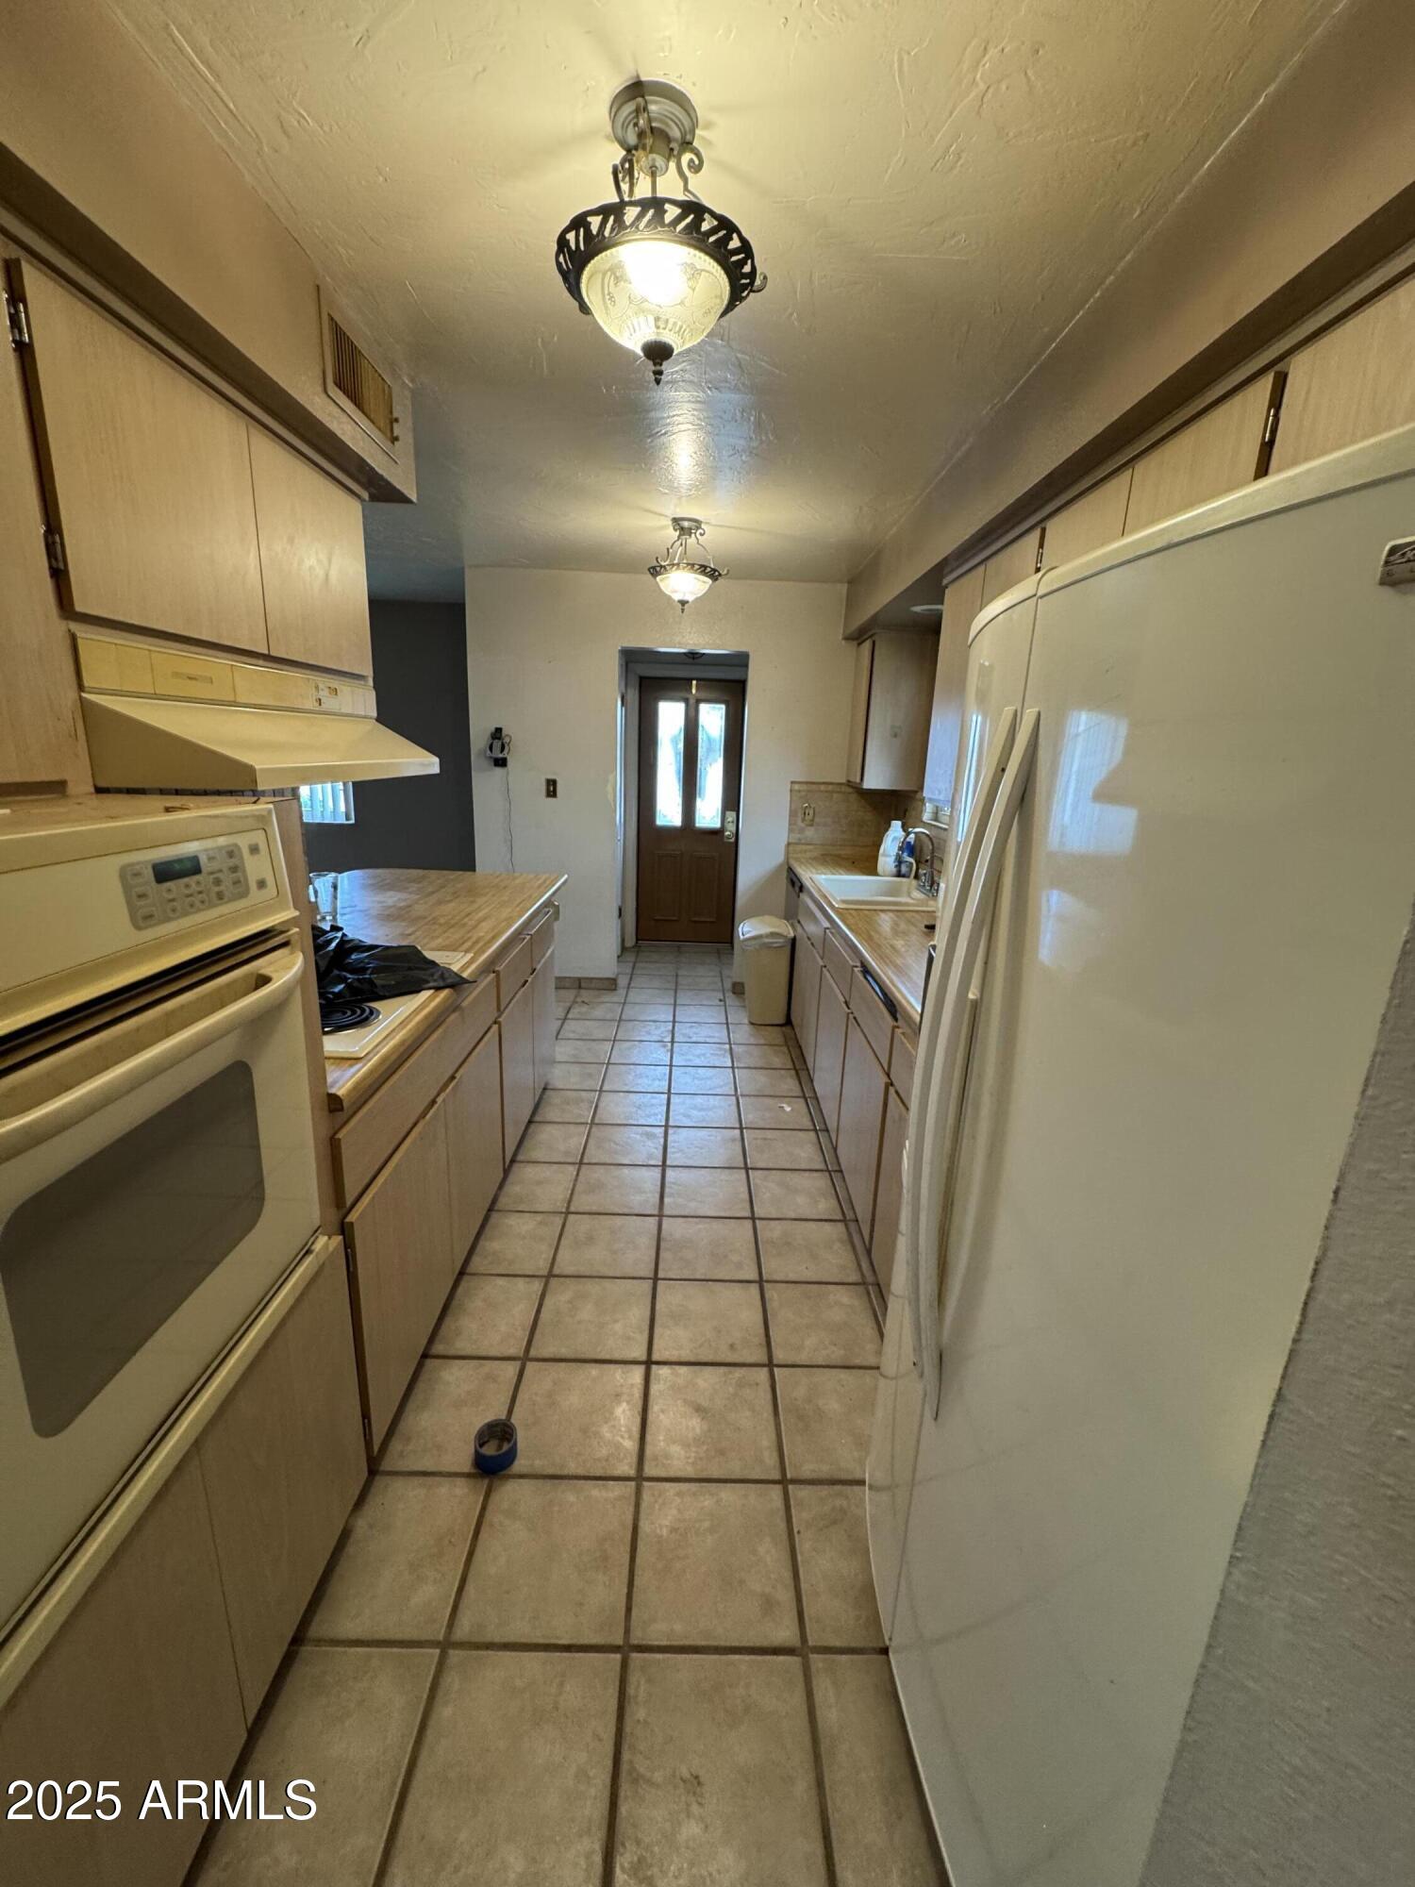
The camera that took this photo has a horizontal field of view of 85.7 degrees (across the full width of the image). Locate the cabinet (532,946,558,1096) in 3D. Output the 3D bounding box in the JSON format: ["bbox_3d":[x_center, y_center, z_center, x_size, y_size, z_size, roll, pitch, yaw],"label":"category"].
[{"bbox_3d":[-0.958,0.333,3.329,0.500,0.540,0.470,2,14,-1],"label":"cabinet"}]

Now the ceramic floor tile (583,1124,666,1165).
[{"bbox_3d":[-0.319,0.790,2.977,0.298,0.012,0.300,2,14,-1],"label":"ceramic floor tile"}]

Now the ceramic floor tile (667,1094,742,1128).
[{"bbox_3d":[-0.015,0.731,3.323,0.302,0.010,0.305,2,14,-1],"label":"ceramic floor tile"}]

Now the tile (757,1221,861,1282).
[{"bbox_3d":[0.310,0.964,2.390,0.303,0.011,0.306,2,14,-1],"label":"tile"}]

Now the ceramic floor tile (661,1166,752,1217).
[{"bbox_3d":[-0.005,0.876,2.681,0.298,0.012,0.300,2,14,-1],"label":"ceramic floor tile"}]

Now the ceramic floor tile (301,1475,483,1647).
[{"bbox_3d":[-0.597,1.160,1.452,0.285,0.011,0.306,2,14,-1],"label":"ceramic floor tile"}]

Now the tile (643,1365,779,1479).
[{"bbox_3d":[0.009,1.103,1.769,0.298,0.012,0.300,2,14,-1],"label":"tile"}]

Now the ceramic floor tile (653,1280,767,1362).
[{"bbox_3d":[0.004,1.020,2.061,0.296,0.010,0.301,2,14,-1],"label":"ceramic floor tile"}]

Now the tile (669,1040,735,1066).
[{"bbox_3d":[-0.024,0.572,3.887,0.296,0.010,0.301,2,14,-1],"label":"tile"}]

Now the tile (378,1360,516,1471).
[{"bbox_3d":[-0.609,1.082,1.754,0.298,0.012,0.300,2,14,-1],"label":"tile"}]

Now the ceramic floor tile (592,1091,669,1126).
[{"bbox_3d":[-0.325,0.716,3.291,0.303,0.011,0.306,2,14,-1],"label":"ceramic floor tile"}]

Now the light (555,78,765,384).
[{"bbox_3d":[-0.085,-1.132,1.255,0.335,0.365,0.335,2,14,-1],"label":"light"}]

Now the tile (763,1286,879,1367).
[{"bbox_3d":[0.317,1.048,2.102,0.302,0.010,0.305,2,14,-1],"label":"tile"}]

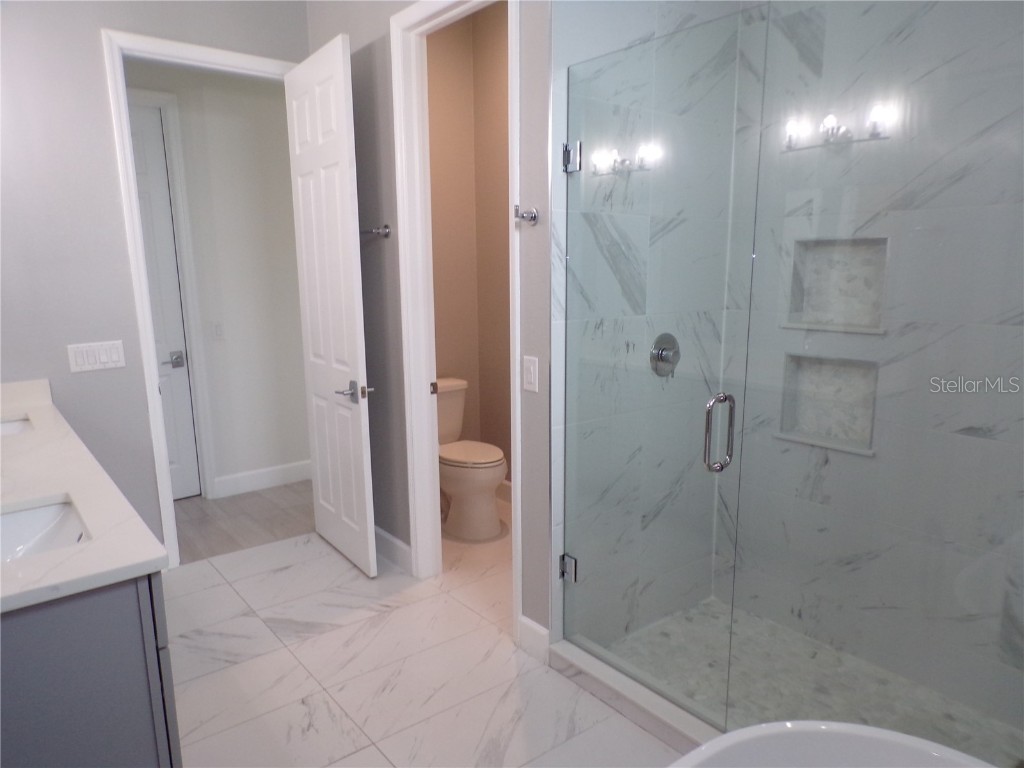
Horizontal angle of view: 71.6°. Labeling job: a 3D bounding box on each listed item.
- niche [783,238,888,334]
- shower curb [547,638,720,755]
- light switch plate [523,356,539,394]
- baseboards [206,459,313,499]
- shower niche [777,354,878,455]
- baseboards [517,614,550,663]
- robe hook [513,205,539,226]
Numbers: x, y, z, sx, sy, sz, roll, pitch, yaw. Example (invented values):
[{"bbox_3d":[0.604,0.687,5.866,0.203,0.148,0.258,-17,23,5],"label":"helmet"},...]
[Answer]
[{"bbox_3d":[1.260,-0.377,2.728,0.105,0.350,0.390,-9,13,-38],"label":"niche"},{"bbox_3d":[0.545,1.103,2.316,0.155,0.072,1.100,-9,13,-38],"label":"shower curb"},{"bbox_3d":[0.067,-0.036,2.596,0.008,0.124,0.079,-9,13,-38],"label":"light switch plate"},{"bbox_3d":[-1.645,0.633,4.840,0.780,0.132,0.015,-9,13,-38],"label":"baseboards"},{"bbox_3d":[1.264,0.067,2.808,0.105,0.350,0.390,-9,13,-38],"label":"shower niche"},{"bbox_3d":[0.093,0.991,2.758,0.015,0.142,0.172,-9,13,-38],"label":"baseboards"},{"bbox_3d":[0.048,-0.582,2.460,0.078,0.070,0.060,-9,13,-38],"label":"robe hook"}]

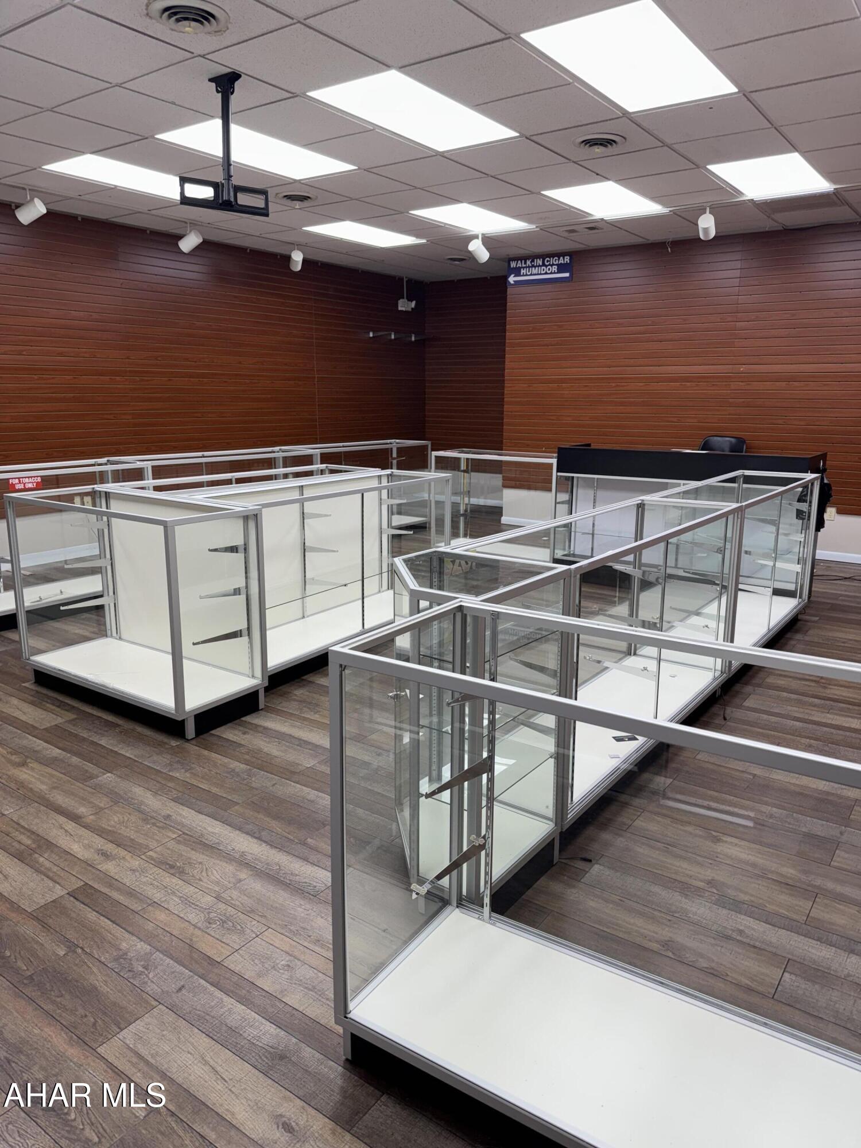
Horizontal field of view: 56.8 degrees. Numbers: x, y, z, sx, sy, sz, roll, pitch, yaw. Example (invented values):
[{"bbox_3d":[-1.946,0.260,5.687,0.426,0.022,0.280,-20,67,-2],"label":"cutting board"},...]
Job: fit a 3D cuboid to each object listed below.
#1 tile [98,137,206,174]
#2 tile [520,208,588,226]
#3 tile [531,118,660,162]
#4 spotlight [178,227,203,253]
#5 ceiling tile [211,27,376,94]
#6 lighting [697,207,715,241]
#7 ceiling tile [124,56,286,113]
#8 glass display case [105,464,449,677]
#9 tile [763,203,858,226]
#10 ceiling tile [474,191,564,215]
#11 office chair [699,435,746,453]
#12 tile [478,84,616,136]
[{"bbox_3d":[-1.724,-2.667,5.100,0.600,0.020,0.600,10,16,35],"label":"tile"},{"bbox_3d":[1.055,-3.044,6.811,0.600,0.020,0.600,10,16,35],"label":"tile"},{"bbox_3d":[0.976,-2.540,4.656,0.600,0.020,0.600,10,16,35],"label":"tile"},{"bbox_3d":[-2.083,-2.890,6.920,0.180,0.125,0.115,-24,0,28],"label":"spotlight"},{"bbox_3d":[-0.591,-2.302,3.571,0.600,0.020,0.600,10,16,35],"label":"ceiling tile"},{"bbox_3d":[2.168,-2.725,6.242,0.128,0.200,0.170,10,2,35],"label":"lighting"},{"bbox_3d":[-1.087,-2.380,3.911,0.600,0.022,0.600,10,16,35],"label":"ceiling tile"},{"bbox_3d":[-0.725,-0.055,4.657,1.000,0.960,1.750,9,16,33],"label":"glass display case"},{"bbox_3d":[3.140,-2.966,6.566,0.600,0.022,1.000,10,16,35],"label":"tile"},{"bbox_3d":[0.698,-2.934,6.329,0.600,0.020,0.600,10,16,35],"label":"ceiling tile"},{"bbox_3d":[2.562,-0.651,7.126,0.600,1.125,0.620,8,15,28],"label":"office chair"},{"bbox_3d":[0.620,-2.429,4.174,0.600,0.020,0.600,10,16,35],"label":"tile"}]

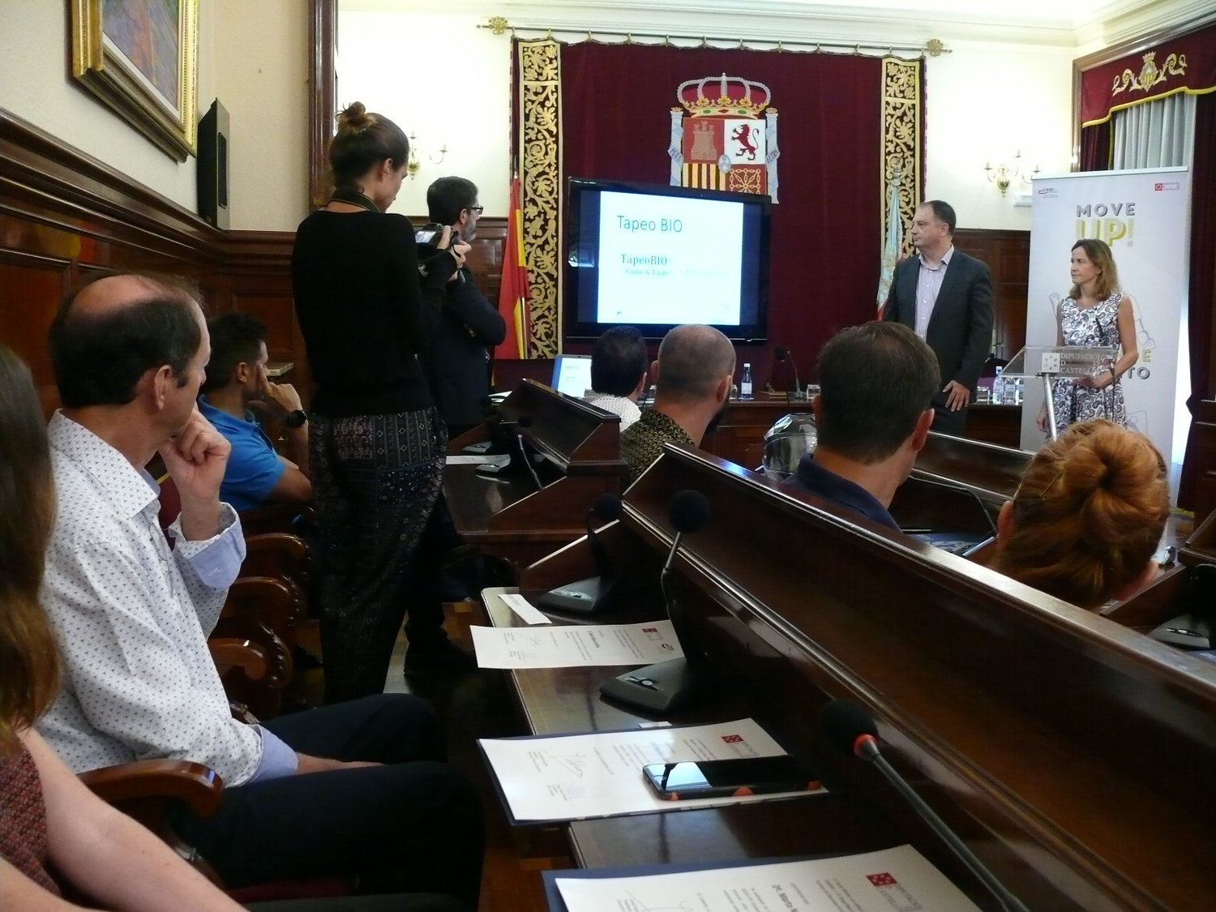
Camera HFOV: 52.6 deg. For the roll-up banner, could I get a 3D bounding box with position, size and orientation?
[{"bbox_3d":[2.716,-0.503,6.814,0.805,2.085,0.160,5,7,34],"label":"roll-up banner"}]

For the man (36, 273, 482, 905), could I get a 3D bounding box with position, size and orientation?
[{"bbox_3d":[-0.495,0.381,1.780,0.680,1.270,0.520,-1,6,-19],"label":"man"}]

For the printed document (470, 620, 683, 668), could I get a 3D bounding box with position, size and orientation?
[{"bbox_3d":[-0.040,0.253,1.708,0.297,0.008,0.210,-1,6,-12],"label":"printed document"}]

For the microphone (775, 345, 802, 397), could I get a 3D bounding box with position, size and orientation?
[{"bbox_3d":[1.087,-0.505,7.382,0.180,0.300,0.150,6,8,40],"label":"microphone"}]

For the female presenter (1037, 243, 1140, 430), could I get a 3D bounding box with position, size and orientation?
[{"bbox_3d":[2.335,-0.217,6.017,0.460,1.669,0.320,5,7,35],"label":"female presenter"}]

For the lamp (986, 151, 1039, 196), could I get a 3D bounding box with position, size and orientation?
[{"bbox_3d":[2.787,-1.953,8.497,0.360,0.300,0.240,0,6,-10],"label":"lamp"}]

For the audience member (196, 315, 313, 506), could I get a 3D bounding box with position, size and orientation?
[{"bbox_3d":[-0.818,0.234,3.371,0.740,1.233,0.500,-2,6,-22],"label":"audience member"}]

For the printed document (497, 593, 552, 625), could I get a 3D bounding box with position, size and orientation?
[{"bbox_3d":[-0.128,0.233,1.894,0.035,0.004,0.205,-1,6,-17],"label":"printed document"}]

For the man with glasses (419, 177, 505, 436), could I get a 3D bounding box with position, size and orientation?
[{"bbox_3d":[-0.559,-0.116,4.380,0.400,1.732,0.500,-5,8,-42],"label":"man with glasses"}]

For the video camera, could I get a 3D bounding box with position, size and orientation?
[{"bbox_3d":[-0.415,-0.519,3.006,0.130,0.095,0.130,5,7,38],"label":"video camera"}]

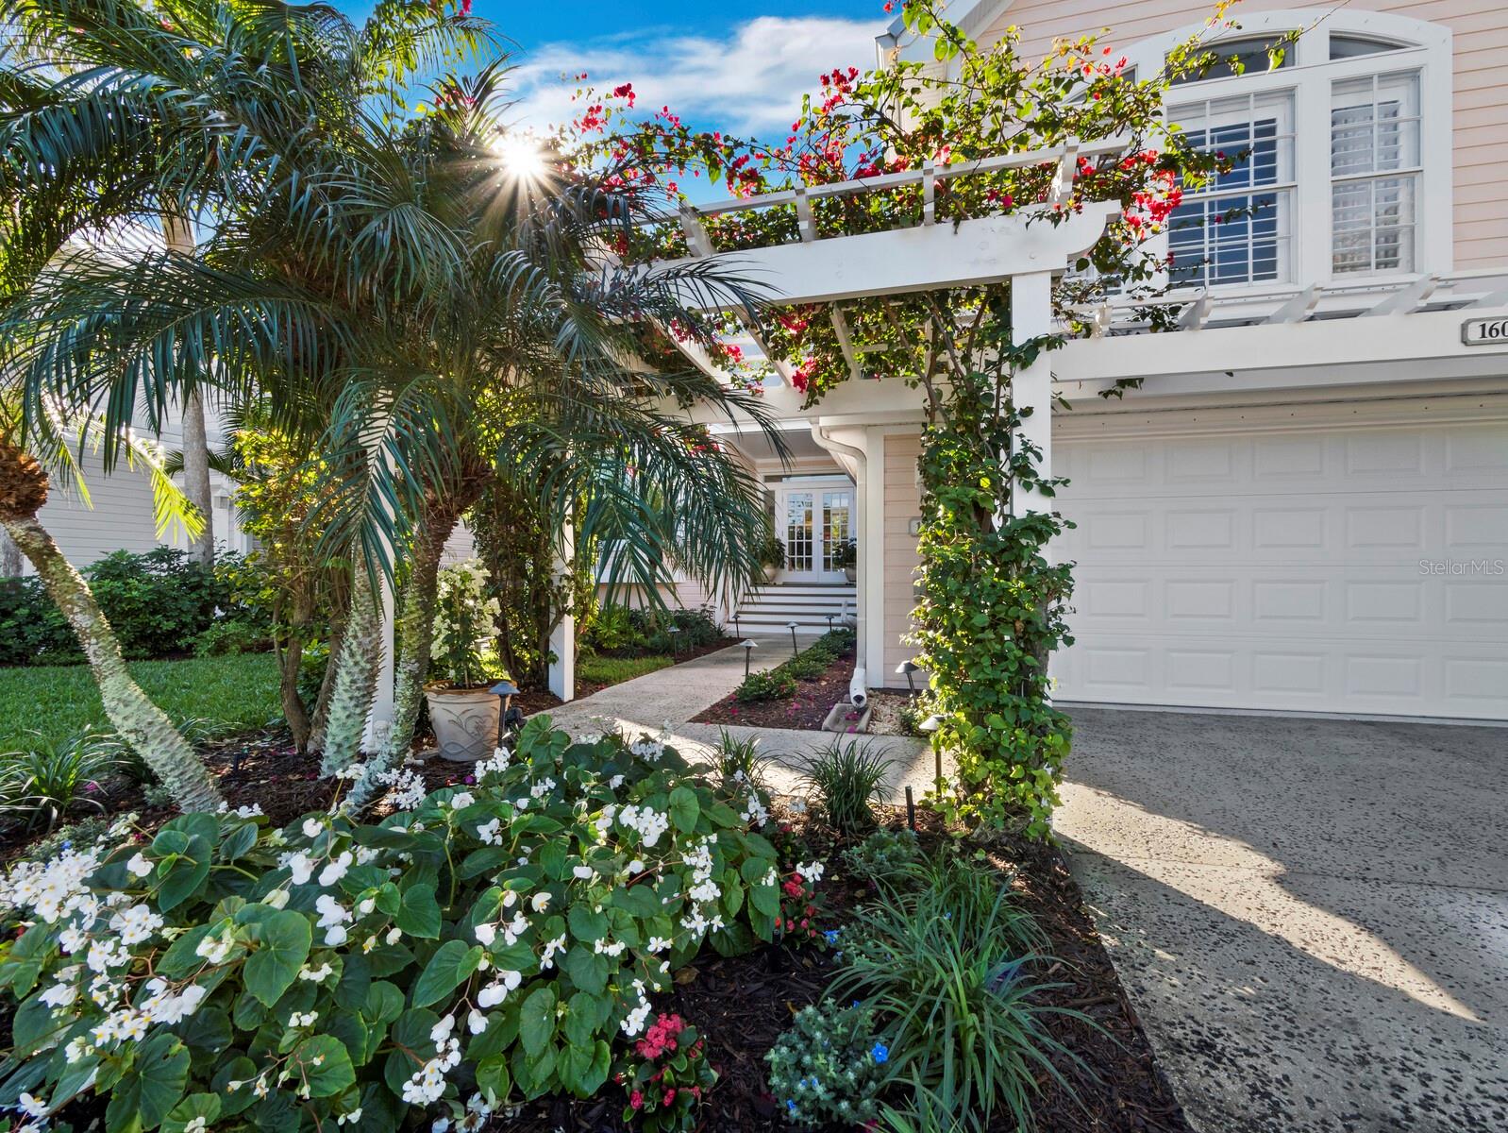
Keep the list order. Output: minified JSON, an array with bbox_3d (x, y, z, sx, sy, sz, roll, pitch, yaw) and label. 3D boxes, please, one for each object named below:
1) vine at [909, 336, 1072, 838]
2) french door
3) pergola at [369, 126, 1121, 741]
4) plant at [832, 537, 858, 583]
[{"bbox_3d":[0.985,0.080,2.570,0.610,2.040,0.520,0,0,15],"label":"vine"},{"bbox_3d":[1.380,-0.685,13.100,1.540,2.060,0.100,0,0,12],"label":"french door"},{"bbox_3d":[-0.235,-0.250,3.870,3.950,2.710,2.420,0,0,15],"label":"pergola"},{"bbox_3d":[2.020,-0.130,12.500,0.780,0.960,0.750,0,0,12],"label":"plant"}]

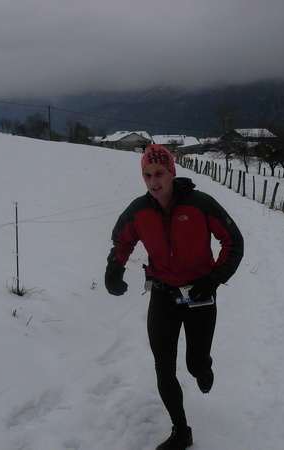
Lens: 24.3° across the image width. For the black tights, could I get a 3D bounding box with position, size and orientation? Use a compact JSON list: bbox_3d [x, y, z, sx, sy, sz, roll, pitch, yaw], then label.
[{"bbox_3d":[0.221,0.718,3.680,0.380,0.860,0.500,1,7,9],"label":"black tights"}]

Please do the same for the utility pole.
[{"bbox_3d":[-16.010,-17.546,115.000,0.280,7.000,0.280,0,6,0],"label":"utility pole"}]

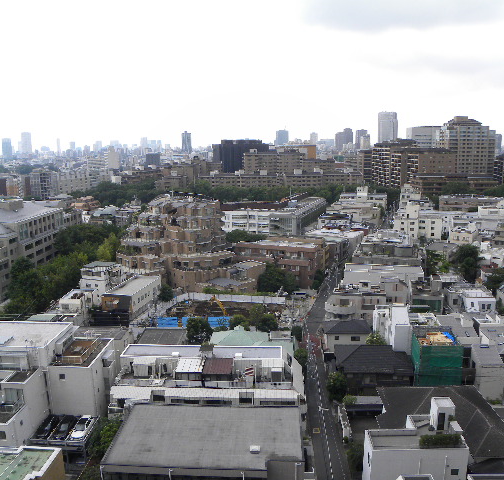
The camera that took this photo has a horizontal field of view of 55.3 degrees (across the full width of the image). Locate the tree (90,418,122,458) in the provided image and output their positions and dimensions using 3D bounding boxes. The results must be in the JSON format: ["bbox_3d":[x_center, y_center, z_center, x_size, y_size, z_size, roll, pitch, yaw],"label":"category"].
[{"bbox_3d":[-20.200,27.114,66.736,3.800,4.600,4.200,0,11,0],"label":"tree"}]

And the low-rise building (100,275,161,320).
[{"bbox_3d":[-30.600,14.246,123.773,7.600,6.200,18.000,2,11,11],"label":"low-rise building"}]

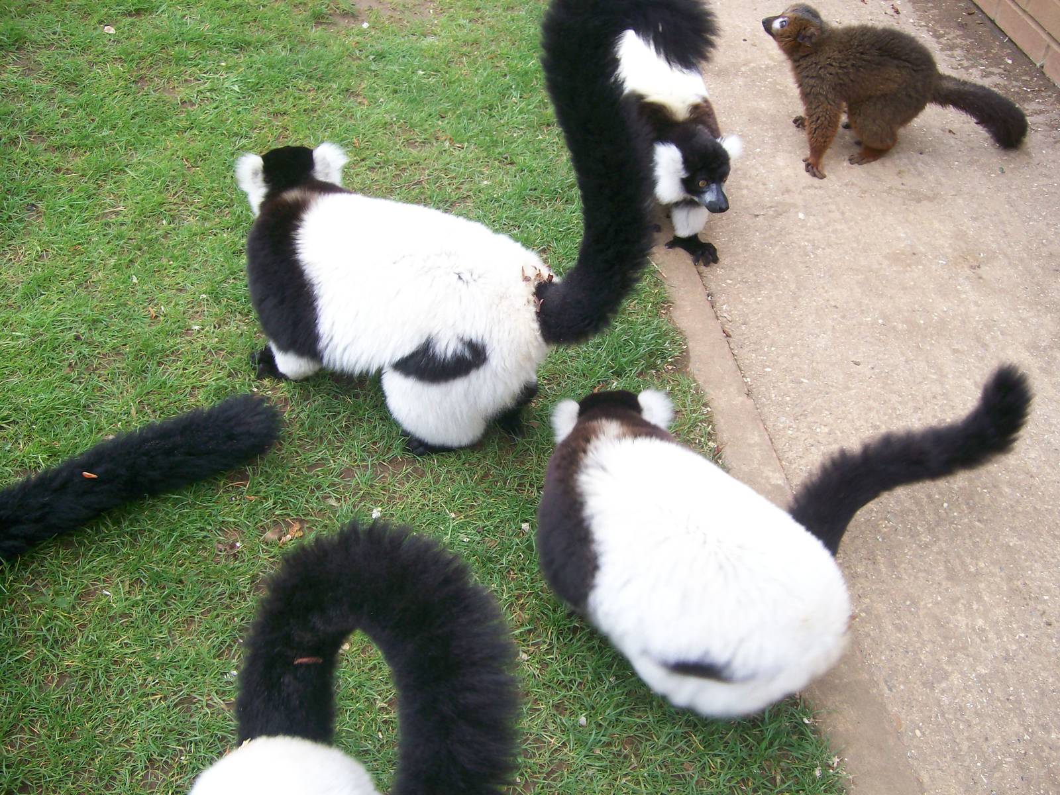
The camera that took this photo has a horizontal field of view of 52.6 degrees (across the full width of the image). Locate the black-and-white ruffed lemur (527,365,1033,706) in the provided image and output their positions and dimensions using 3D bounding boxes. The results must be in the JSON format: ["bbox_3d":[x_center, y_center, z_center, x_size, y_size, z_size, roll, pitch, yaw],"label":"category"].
[{"bbox_3d":[0.267,0.104,1.296,0.415,0.335,0.515,31,52,28],"label":"black-and-white ruffed lemur"}]

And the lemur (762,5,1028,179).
[{"bbox_3d":[0.707,-0.594,2.024,0.560,0.310,0.210,3,45,3],"label":"lemur"}]

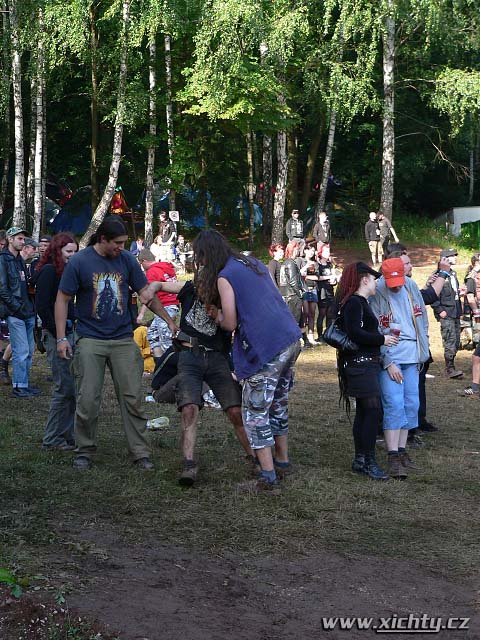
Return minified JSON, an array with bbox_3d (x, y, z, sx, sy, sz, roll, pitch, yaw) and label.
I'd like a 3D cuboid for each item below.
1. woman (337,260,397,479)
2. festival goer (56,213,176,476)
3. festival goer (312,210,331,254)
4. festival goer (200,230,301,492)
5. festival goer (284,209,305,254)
[{"bbox_3d":[0.964,0.373,8.600,0.500,1.610,0.470,1,3,21],"label":"woman"},{"bbox_3d":[-0.867,0.157,8.050,0.850,1.770,0.420,-1,3,-12],"label":"festival goer"},{"bbox_3d":[2.453,-2.400,34.500,0.540,1.761,0.380,-1,3,-20],"label":"festival goer"},{"bbox_3d":[0.077,0.269,7.700,0.600,1.740,0.520,1,3,25],"label":"festival goer"},{"bbox_3d":[1.563,-2.210,32.000,0.560,1.780,0.380,-1,3,-20],"label":"festival goer"}]

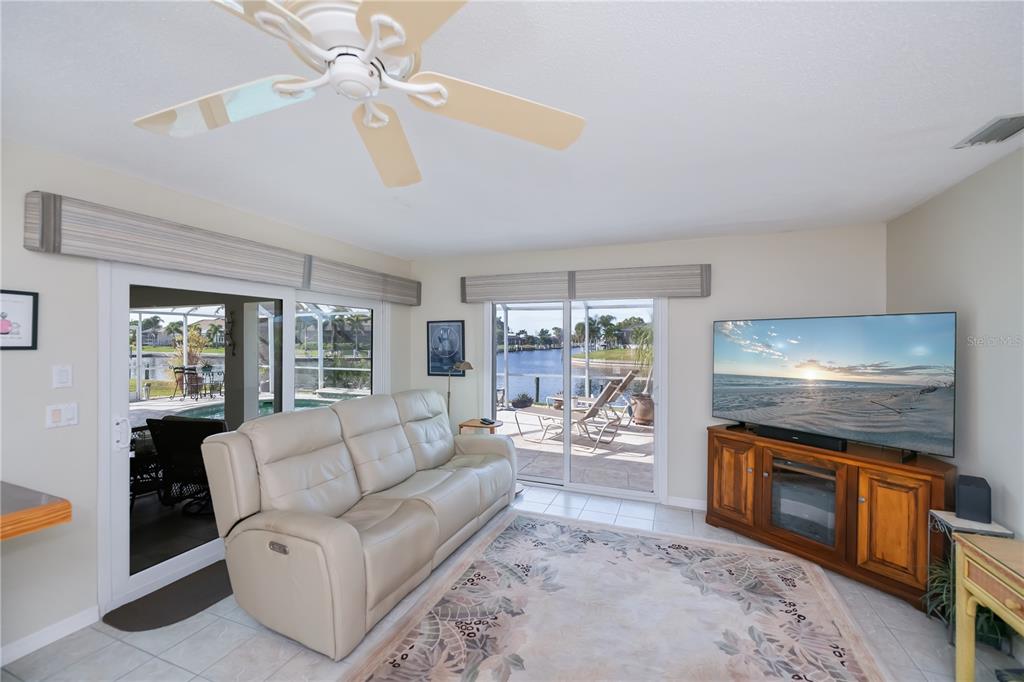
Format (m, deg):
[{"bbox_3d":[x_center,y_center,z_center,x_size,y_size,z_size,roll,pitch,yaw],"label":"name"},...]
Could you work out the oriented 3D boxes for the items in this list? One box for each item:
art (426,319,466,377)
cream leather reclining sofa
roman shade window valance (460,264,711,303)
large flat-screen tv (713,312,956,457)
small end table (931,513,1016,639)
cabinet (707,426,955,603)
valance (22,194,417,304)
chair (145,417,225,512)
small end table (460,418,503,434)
[{"bbox_3d":[-0.756,0.089,4.562,0.490,0.630,0.030,1,0,21],"label":"art"},{"bbox_3d":[-0.878,0.970,3.123,1.080,1.080,2.260,1,0,21],"label":"cream leather reclining sofa"},{"bbox_3d":[0.616,-0.534,3.950,2.433,0.278,0.165,1,0,21],"label":"roman shade window valance"},{"bbox_3d":[2.208,0.254,2.935,0.070,0.845,1.440,0,0,-34],"label":"large flat-screen tv"},{"bbox_3d":[2.380,1.242,2.079,0.230,0.595,0.230,1,0,21],"label":"small end table"},{"bbox_3d":[2.267,1.131,2.934,0.620,0.805,1.370,0,0,-33],"label":"cabinet"},{"bbox_3d":[-1.686,-0.547,3.260,0.165,0.277,3.010,1,0,21],"label":"valance"},{"bbox_3d":[-2.660,1.080,3.570,0.630,0.930,0.780,0,0,5],"label":"chair"},{"bbox_3d":[-0.318,1.189,4.171,0.400,0.640,0.380,1,0,21],"label":"small end table"}]

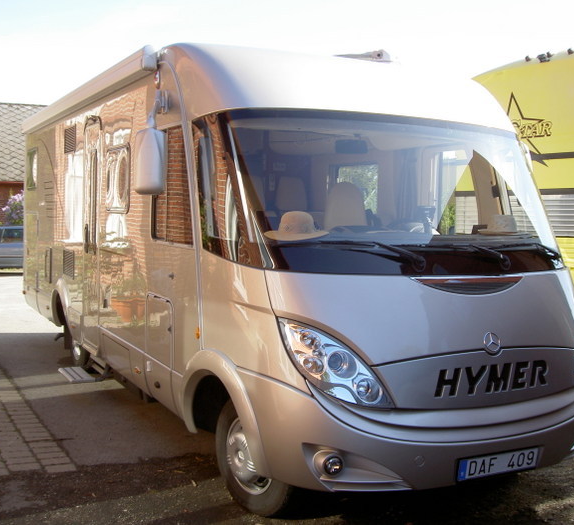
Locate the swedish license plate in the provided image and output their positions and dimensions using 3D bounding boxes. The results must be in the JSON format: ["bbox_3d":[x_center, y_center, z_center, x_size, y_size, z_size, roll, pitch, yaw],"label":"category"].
[{"bbox_3d":[1.077,1.029,4.029,0.525,0.115,0.025,0,4,-27],"label":"swedish license plate"}]

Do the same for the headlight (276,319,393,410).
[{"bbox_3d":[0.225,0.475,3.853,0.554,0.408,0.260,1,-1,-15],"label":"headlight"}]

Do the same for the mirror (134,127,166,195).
[{"bbox_3d":[-0.838,-0.624,4.824,0.190,0.415,0.130,0,4,-27],"label":"mirror"}]

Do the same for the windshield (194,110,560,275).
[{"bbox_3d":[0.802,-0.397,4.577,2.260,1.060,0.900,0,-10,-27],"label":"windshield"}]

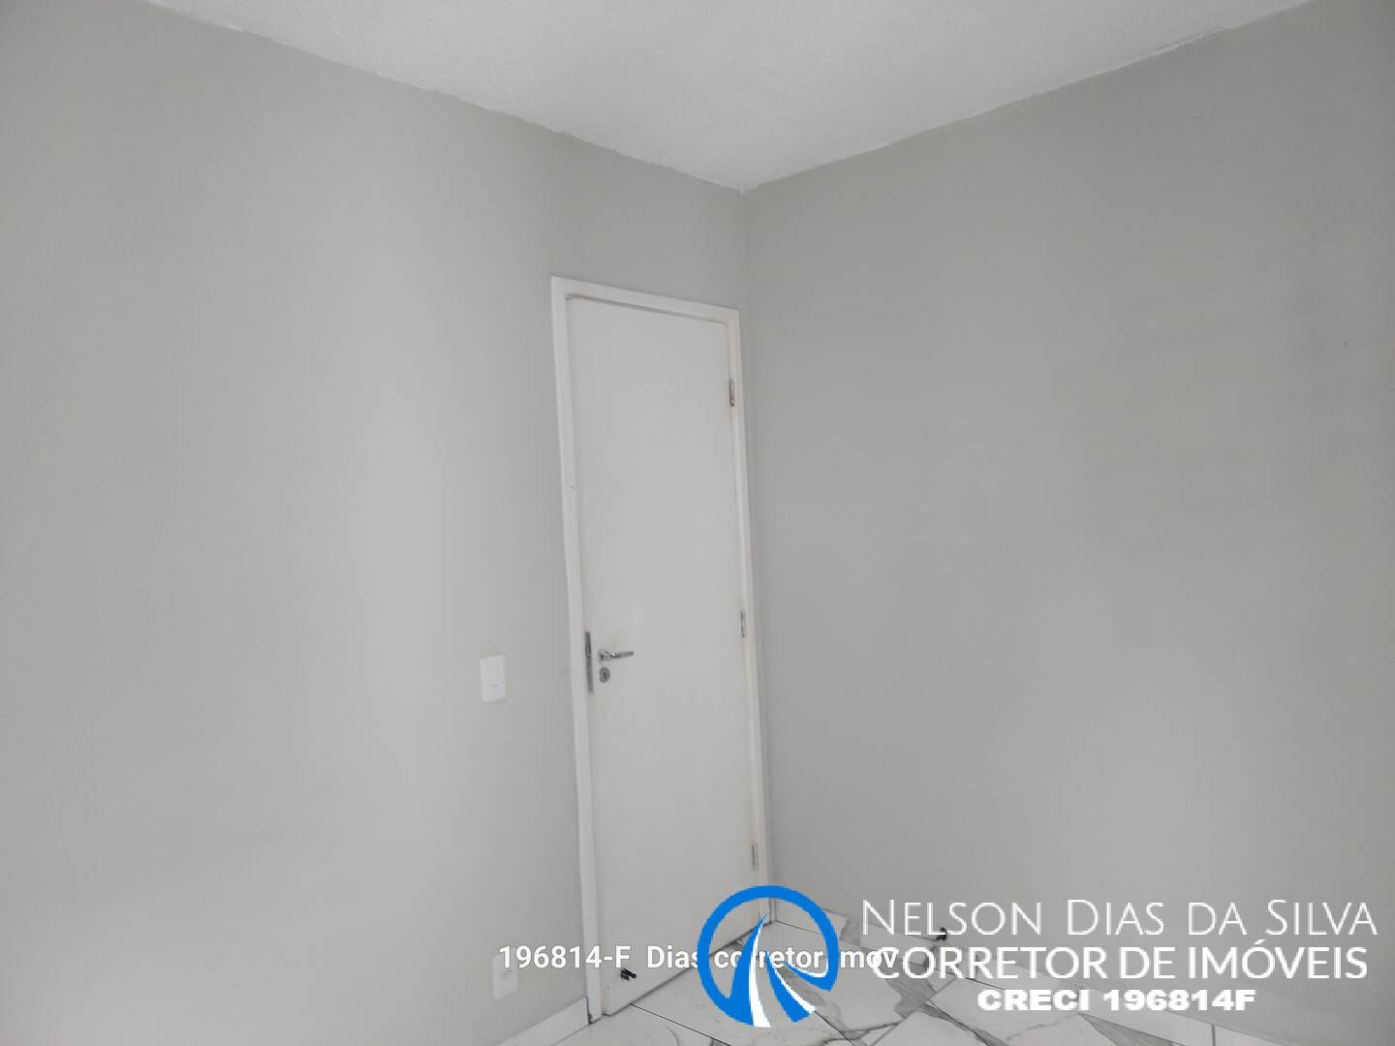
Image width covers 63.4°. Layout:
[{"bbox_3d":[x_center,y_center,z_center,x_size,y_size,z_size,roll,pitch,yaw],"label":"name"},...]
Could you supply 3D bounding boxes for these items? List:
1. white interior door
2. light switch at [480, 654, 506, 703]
[{"bbox_3d":[-0.086,0.380,3.635,0.045,2.100,0.805,-2,1,35],"label":"white interior door"},{"bbox_3d":[-0.556,0.425,3.076,0.012,0.116,0.079,-2,1,40],"label":"light switch"}]

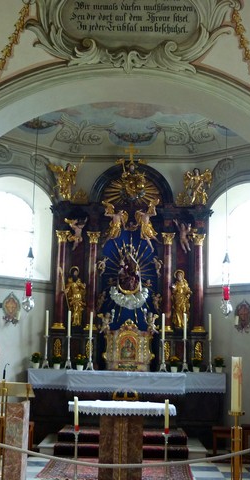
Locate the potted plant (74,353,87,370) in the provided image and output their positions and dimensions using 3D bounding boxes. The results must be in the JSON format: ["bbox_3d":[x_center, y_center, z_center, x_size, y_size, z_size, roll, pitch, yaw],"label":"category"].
[{"bbox_3d":[-0.733,2.002,10.061,0.220,0.280,0.220,2,-9,0],"label":"potted plant"}]

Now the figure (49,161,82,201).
[{"bbox_3d":[-1.056,-1.092,11.016,0.560,0.710,0.330,3,-9,-5],"label":"figure"}]

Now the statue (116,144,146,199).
[{"bbox_3d":[0.136,-1.228,11.095,0.510,0.950,0.340,2,-9,0],"label":"statue"}]

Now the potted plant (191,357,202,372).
[{"bbox_3d":[1.189,2.062,10.111,0.190,0.250,0.190,2,-9,0],"label":"potted plant"}]

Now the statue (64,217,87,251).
[{"bbox_3d":[-0.889,-0.112,10.854,0.400,0.586,0.250,2,-9,0],"label":"statue"}]

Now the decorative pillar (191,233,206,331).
[{"bbox_3d":[1.304,0.739,10.827,0.250,1.751,0.250,2,-9,0],"label":"decorative pillar"}]

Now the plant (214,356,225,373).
[{"bbox_3d":[1.573,2.073,10.156,0.190,0.269,0.190,2,-9,0],"label":"plant"}]

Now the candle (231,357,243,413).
[{"bbox_3d":[1.201,1.550,6.542,0.110,0.581,0.110,2,-9,0],"label":"candle"}]

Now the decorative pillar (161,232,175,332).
[{"bbox_3d":[0.772,0.730,10.826,0.250,1.751,0.250,2,-9,0],"label":"decorative pillar"}]

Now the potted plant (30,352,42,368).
[{"bbox_3d":[-1.489,2.005,10.152,0.190,0.260,0.190,2,-9,0],"label":"potted plant"}]

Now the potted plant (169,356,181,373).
[{"bbox_3d":[0.840,2.072,10.153,0.190,0.260,0.190,2,-9,0],"label":"potted plant"}]

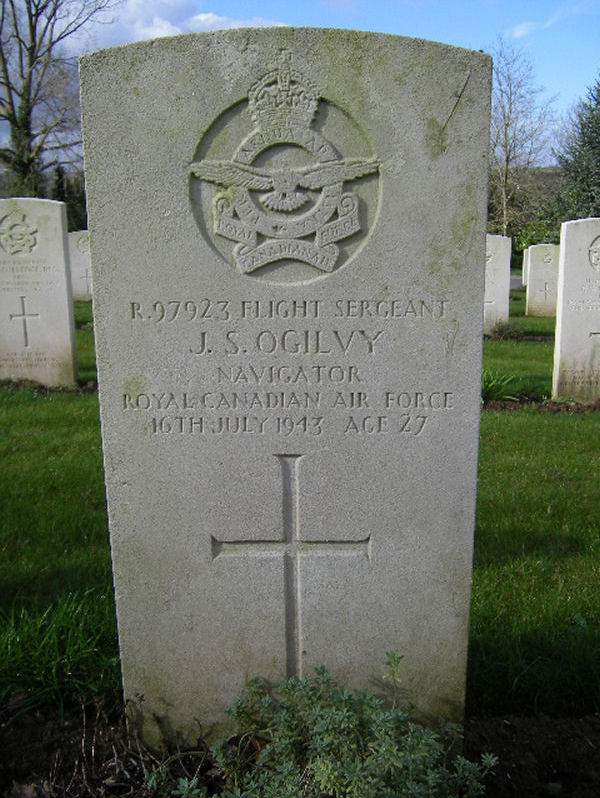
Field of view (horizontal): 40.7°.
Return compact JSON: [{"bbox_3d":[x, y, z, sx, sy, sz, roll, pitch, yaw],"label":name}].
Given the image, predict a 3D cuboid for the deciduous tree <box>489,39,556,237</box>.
[{"bbox_3d":[6.061,-6.977,23.358,2.800,6.300,2.700,-1,12,0],"label":"deciduous tree"}]

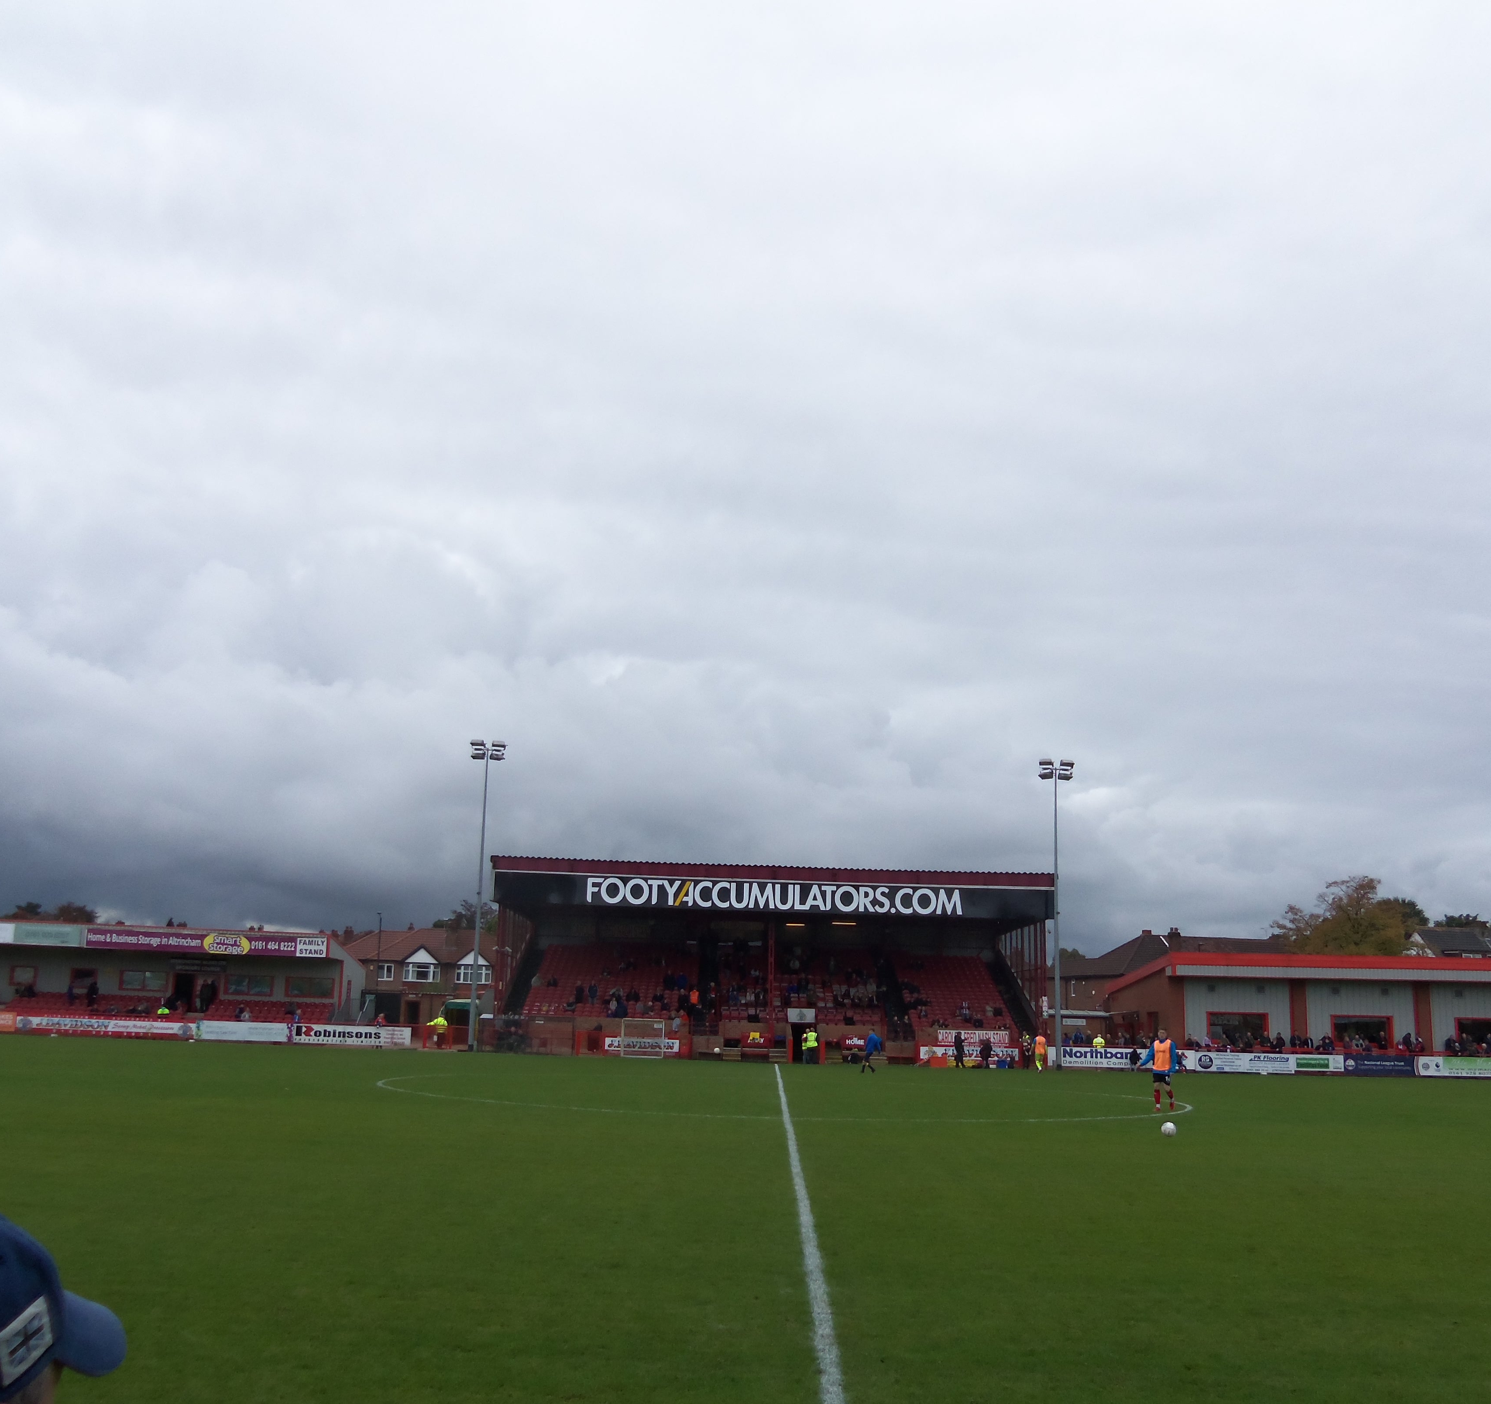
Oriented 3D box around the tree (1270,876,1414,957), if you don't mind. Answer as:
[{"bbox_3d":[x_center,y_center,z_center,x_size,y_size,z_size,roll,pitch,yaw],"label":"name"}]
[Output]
[{"bbox_3d":[42.244,18.833,106.778,10.210,13.217,9.800,1,-12,1],"label":"tree"}]

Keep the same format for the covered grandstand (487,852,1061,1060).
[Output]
[{"bbox_3d":[1.275,13.839,78.834,27.400,9.250,13.500,1,-12,1],"label":"covered grandstand"}]

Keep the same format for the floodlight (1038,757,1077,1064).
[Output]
[{"bbox_3d":[14.724,9.796,71.300,1.855,14.572,1.000,1,-12,1],"label":"floodlight"}]

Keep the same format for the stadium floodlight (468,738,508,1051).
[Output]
[{"bbox_3d":[-12.586,9.008,71.898,1.881,14.792,1.000,1,-12,1],"label":"stadium floodlight"}]

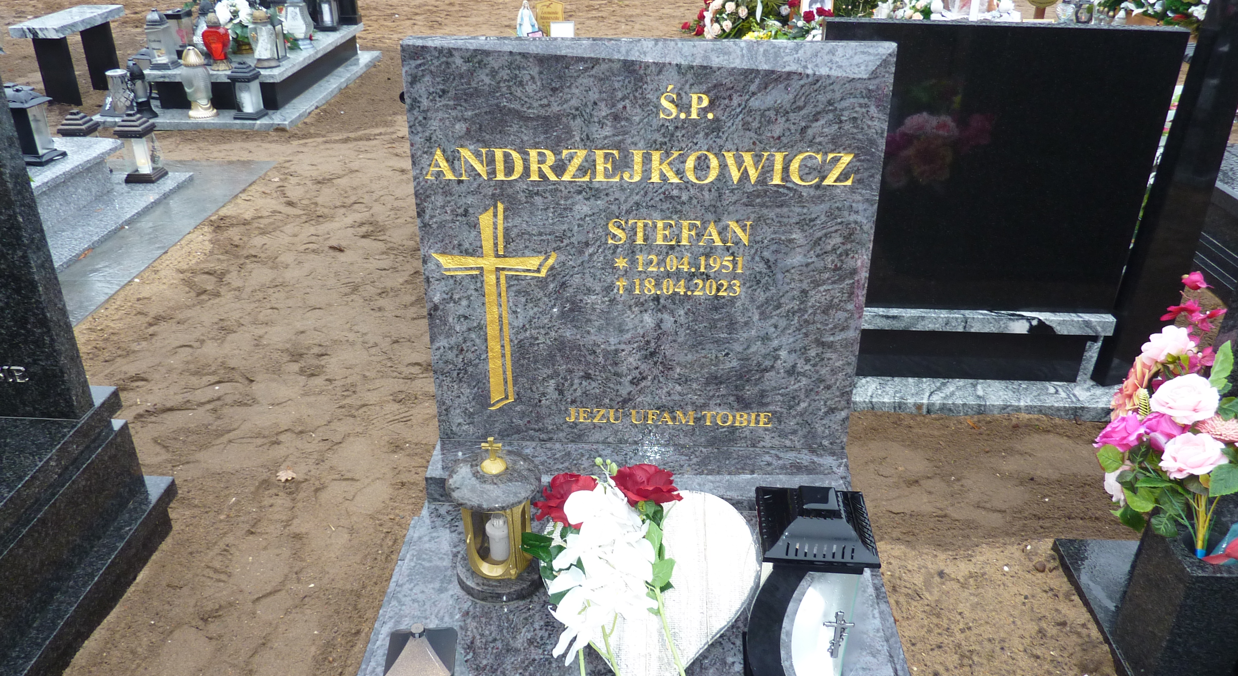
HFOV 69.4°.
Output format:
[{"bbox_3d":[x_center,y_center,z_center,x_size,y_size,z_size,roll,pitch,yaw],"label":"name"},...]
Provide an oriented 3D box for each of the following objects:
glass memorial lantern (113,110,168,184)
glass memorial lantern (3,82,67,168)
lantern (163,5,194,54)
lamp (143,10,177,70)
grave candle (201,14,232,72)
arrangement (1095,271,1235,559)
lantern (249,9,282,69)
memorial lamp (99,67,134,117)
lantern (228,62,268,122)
[{"bbox_3d":[-2.282,-0.926,4.247,0.155,0.320,0.155,1,29,2],"label":"glass memorial lantern"},{"bbox_3d":[-2.150,-0.783,3.253,0.147,0.278,0.147,-1,26,-2],"label":"glass memorial lantern"},{"bbox_3d":[-2.650,-1.842,5.420,0.121,0.257,0.126,-1,26,-2],"label":"lantern"},{"bbox_3d":[-2.814,-1.834,5.473,0.140,0.335,0.150,1,29,2],"label":"lamp"},{"bbox_3d":[-2.242,-1.659,5.011,0.147,0.289,0.121,-1,26,-2],"label":"grave candle"},{"bbox_3d":[0.985,0.148,1.473,0.340,0.560,0.290,1,29,2],"label":"arrangement"},{"bbox_3d":[-2.184,-1.837,5.481,0.170,0.335,0.155,1,29,2],"label":"lantern"},{"bbox_3d":[-2.707,-1.325,4.825,0.147,0.226,0.137,-1,26,-2],"label":"memorial lamp"},{"bbox_3d":[-1.987,-1.323,4.775,0.121,0.273,0.126,-1,26,-2],"label":"lantern"}]

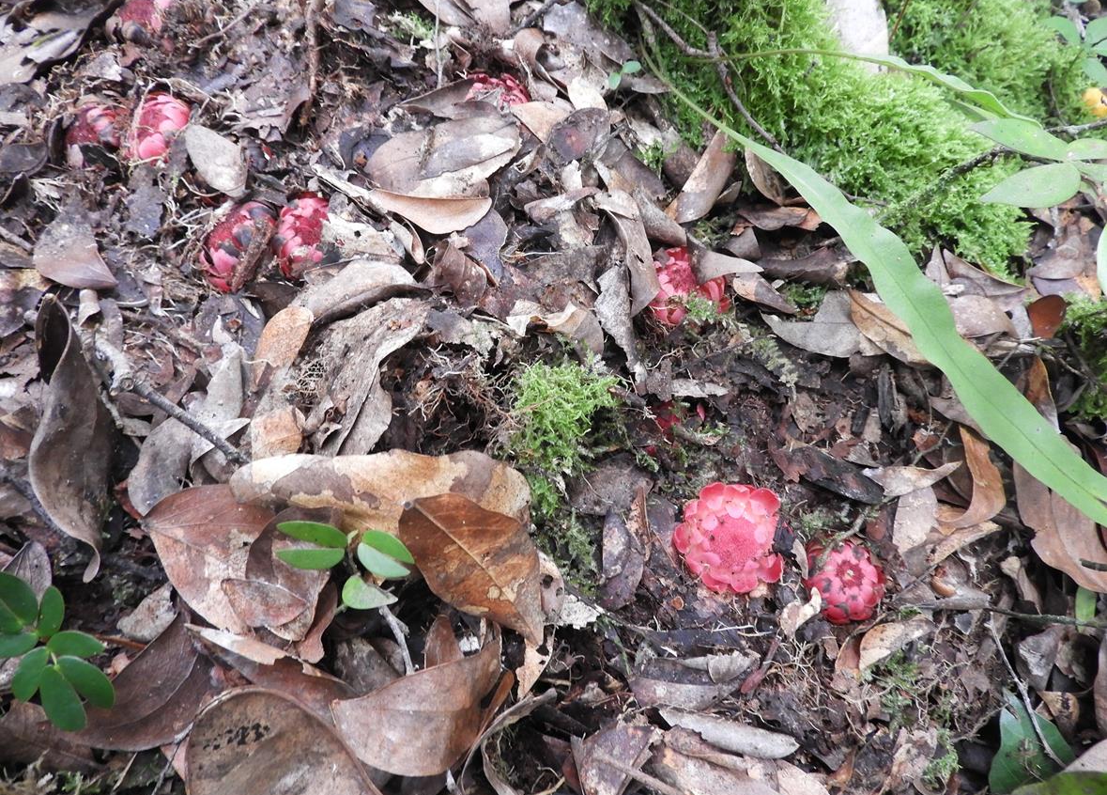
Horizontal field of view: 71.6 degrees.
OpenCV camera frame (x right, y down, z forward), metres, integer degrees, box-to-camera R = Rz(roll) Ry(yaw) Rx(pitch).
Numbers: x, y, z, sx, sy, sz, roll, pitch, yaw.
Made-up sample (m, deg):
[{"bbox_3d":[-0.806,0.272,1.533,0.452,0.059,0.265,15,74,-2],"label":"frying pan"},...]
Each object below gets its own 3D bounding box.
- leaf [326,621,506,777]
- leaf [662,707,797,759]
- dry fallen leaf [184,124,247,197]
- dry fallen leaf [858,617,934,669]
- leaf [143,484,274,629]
[{"bbox_3d":[-0.063,0.145,0.356,0.078,0.030,0.053,-7,72,-2],"label":"leaf"},{"bbox_3d":[0.083,0.157,0.362,0.065,0.012,0.015,12,58,8],"label":"leaf"},{"bbox_3d":[-0.240,-0.168,0.544,0.037,0.013,0.066,-37,70,-13],"label":"dry fallen leaf"},{"bbox_3d":[0.172,0.122,0.389,0.046,0.012,0.014,-24,65,-12],"label":"dry fallen leaf"},{"bbox_3d":[-0.174,0.081,0.411,0.098,0.017,0.062,36,66,19],"label":"leaf"}]

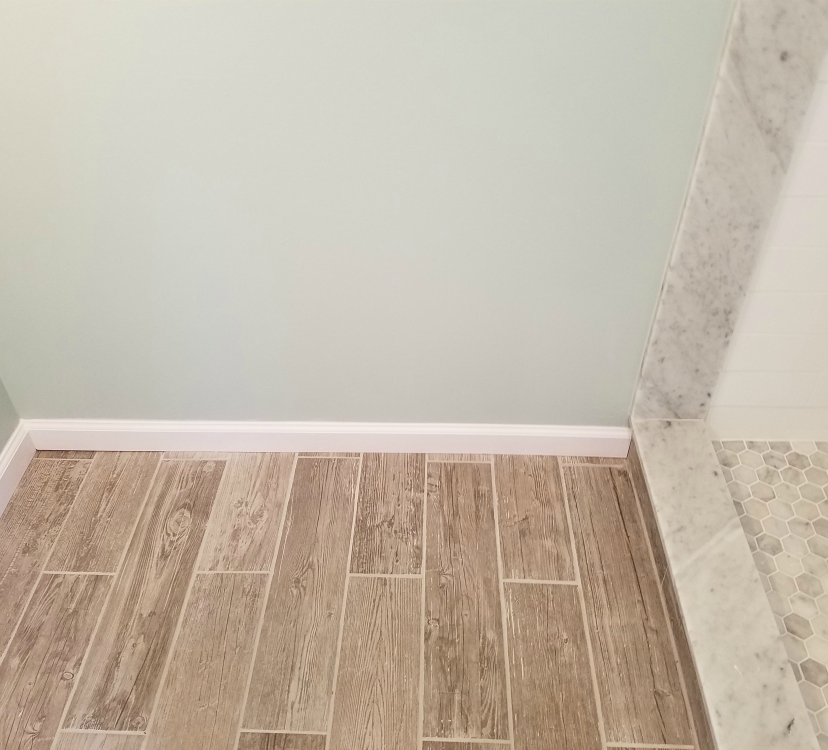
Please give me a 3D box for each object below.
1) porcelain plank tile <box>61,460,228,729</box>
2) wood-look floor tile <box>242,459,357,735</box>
[{"bbox_3d":[-0.511,0.401,1.498,0.146,0.009,0.613,1,41,1],"label":"porcelain plank tile"},{"bbox_3d":[-0.206,0.400,1.497,0.146,0.009,0.613,1,41,1],"label":"wood-look floor tile"}]

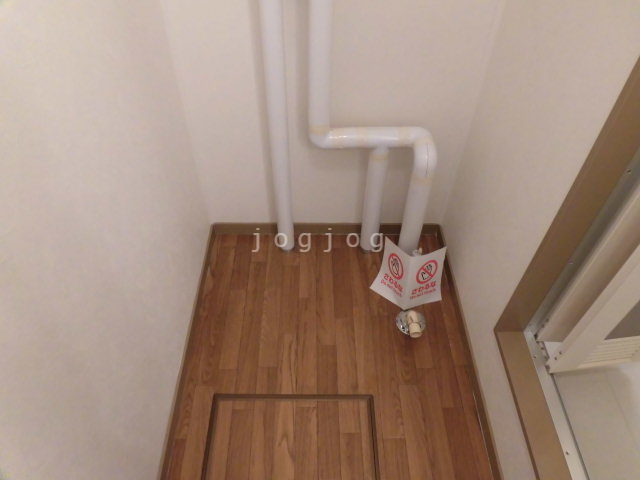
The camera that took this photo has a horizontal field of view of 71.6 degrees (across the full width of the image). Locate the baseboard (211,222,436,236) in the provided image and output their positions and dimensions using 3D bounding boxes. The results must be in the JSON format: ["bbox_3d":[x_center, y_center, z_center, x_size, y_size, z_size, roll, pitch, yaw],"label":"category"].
[{"bbox_3d":[0.024,-0.044,1.662,0.841,0.062,0.012,0,47,0],"label":"baseboard"}]

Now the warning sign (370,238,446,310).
[{"bbox_3d":[0.291,0.106,1.415,0.241,0.224,0.158,10,48,9],"label":"warning sign"}]

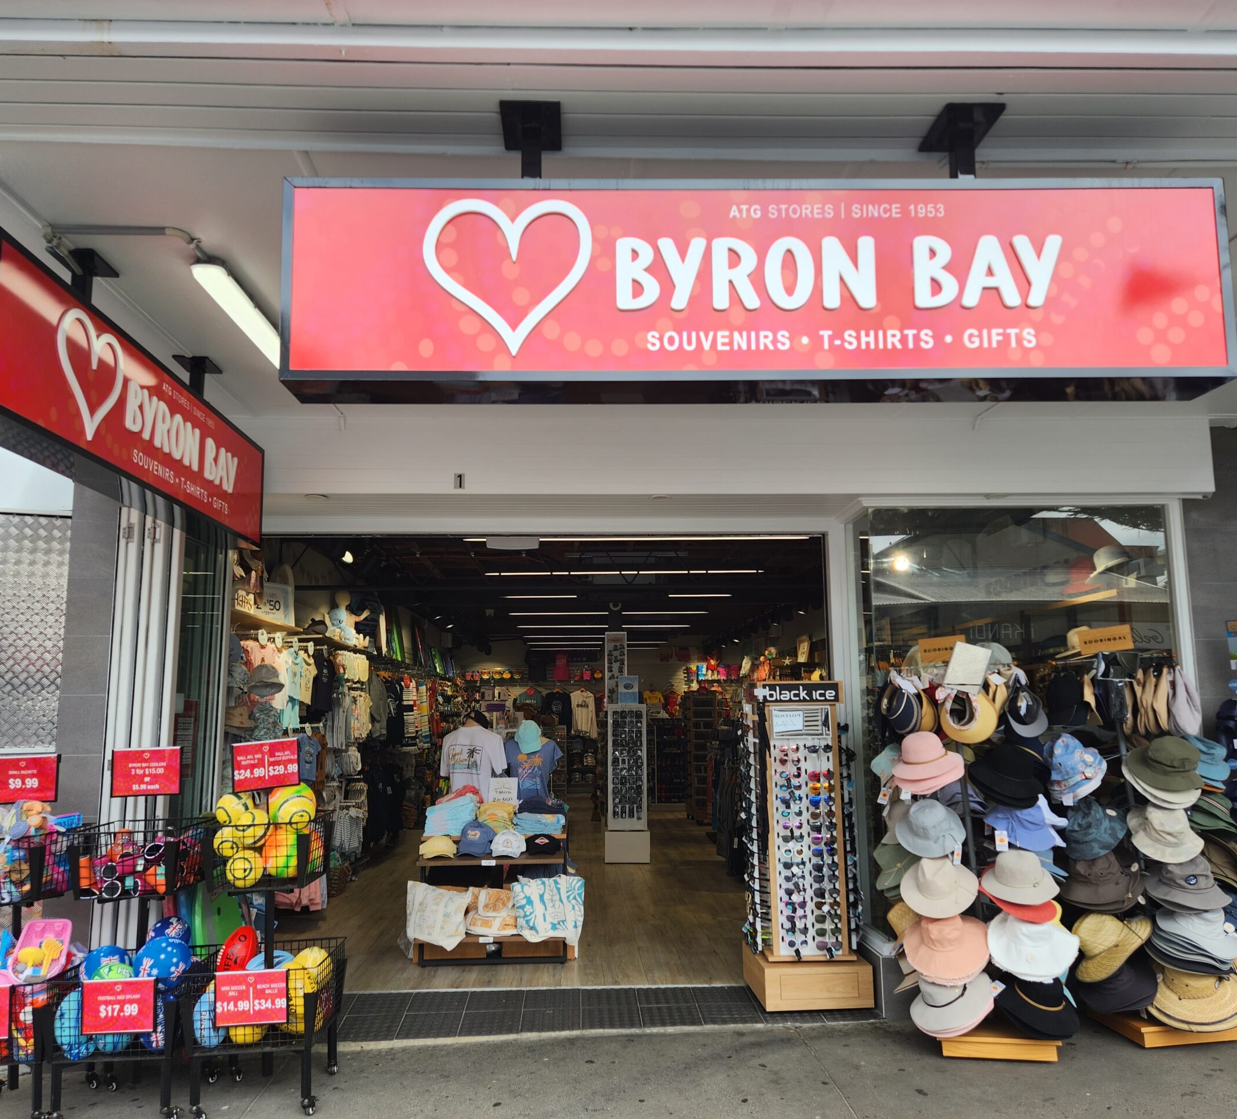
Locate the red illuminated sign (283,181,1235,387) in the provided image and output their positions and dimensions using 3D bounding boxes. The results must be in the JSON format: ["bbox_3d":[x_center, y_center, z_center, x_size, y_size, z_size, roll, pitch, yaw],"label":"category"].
[{"bbox_3d":[0.376,-0.736,2.742,2.530,0.555,0.212,0,-7,-1],"label":"red illuminated sign"}]

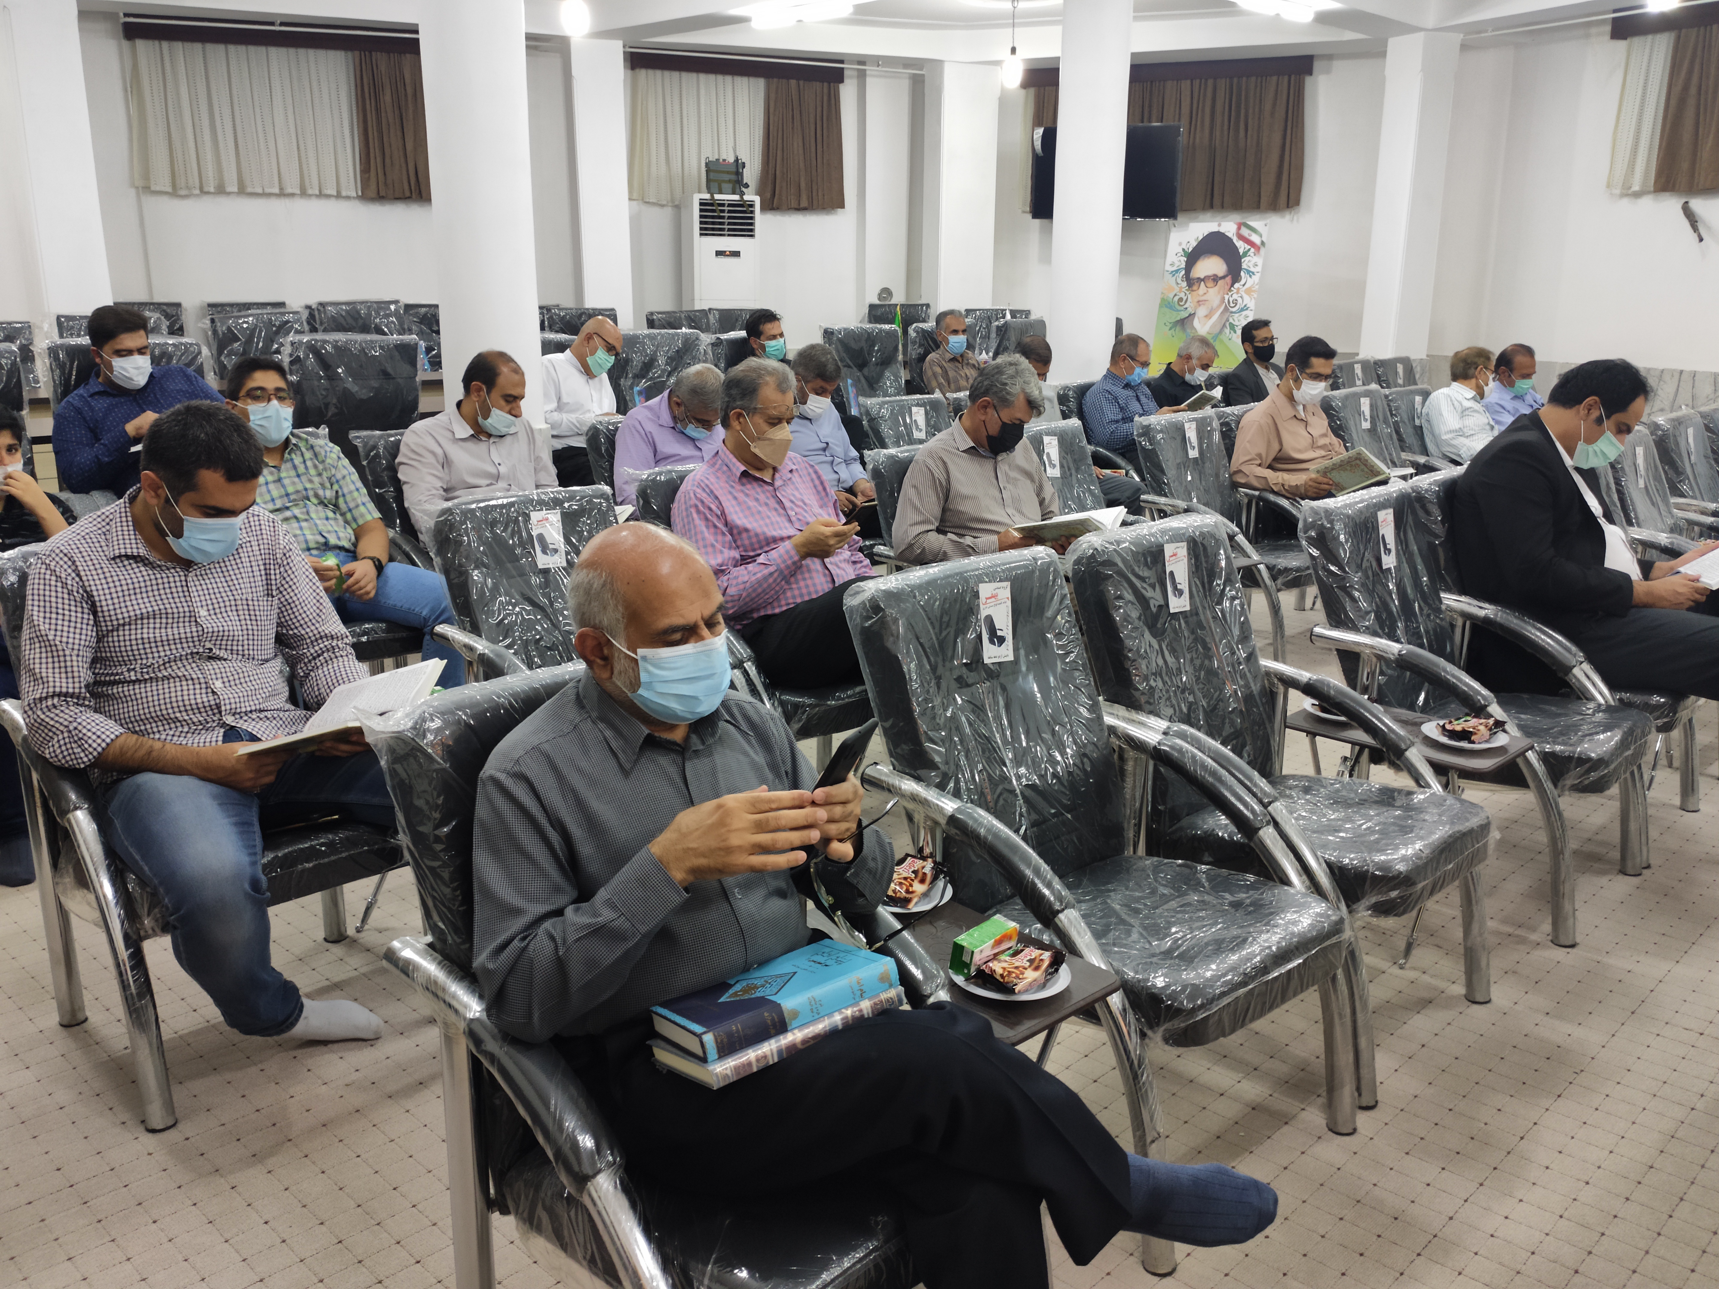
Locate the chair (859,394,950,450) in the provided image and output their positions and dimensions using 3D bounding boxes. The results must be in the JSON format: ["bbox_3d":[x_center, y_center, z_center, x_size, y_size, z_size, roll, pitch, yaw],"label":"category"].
[{"bbox_3d":[0.460,-0.645,6.123,0.642,1.002,0.820,-12,19,-41],"label":"chair"}]

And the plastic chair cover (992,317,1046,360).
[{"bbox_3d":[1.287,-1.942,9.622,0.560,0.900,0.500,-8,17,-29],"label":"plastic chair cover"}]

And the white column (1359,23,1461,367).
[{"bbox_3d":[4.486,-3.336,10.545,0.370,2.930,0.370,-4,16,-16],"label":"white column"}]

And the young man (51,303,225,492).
[{"bbox_3d":[-2.690,-0.590,4.889,0.550,1.340,0.750,-11,19,-35],"label":"young man"}]

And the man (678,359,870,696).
[{"bbox_3d":[-0.107,-0.127,3.634,0.557,1.323,0.762,-12,19,-41],"label":"man"}]

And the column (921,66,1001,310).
[{"bbox_3d":[0.826,-2.950,10.386,0.472,3.191,0.459,-4,15,-18],"label":"column"}]

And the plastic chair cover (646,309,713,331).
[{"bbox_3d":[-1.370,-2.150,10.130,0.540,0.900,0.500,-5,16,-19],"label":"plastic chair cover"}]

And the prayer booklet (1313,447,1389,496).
[{"bbox_3d":[2.134,-0.742,5.553,0.328,0.098,0.249,-12,-15,-41],"label":"prayer booklet"}]

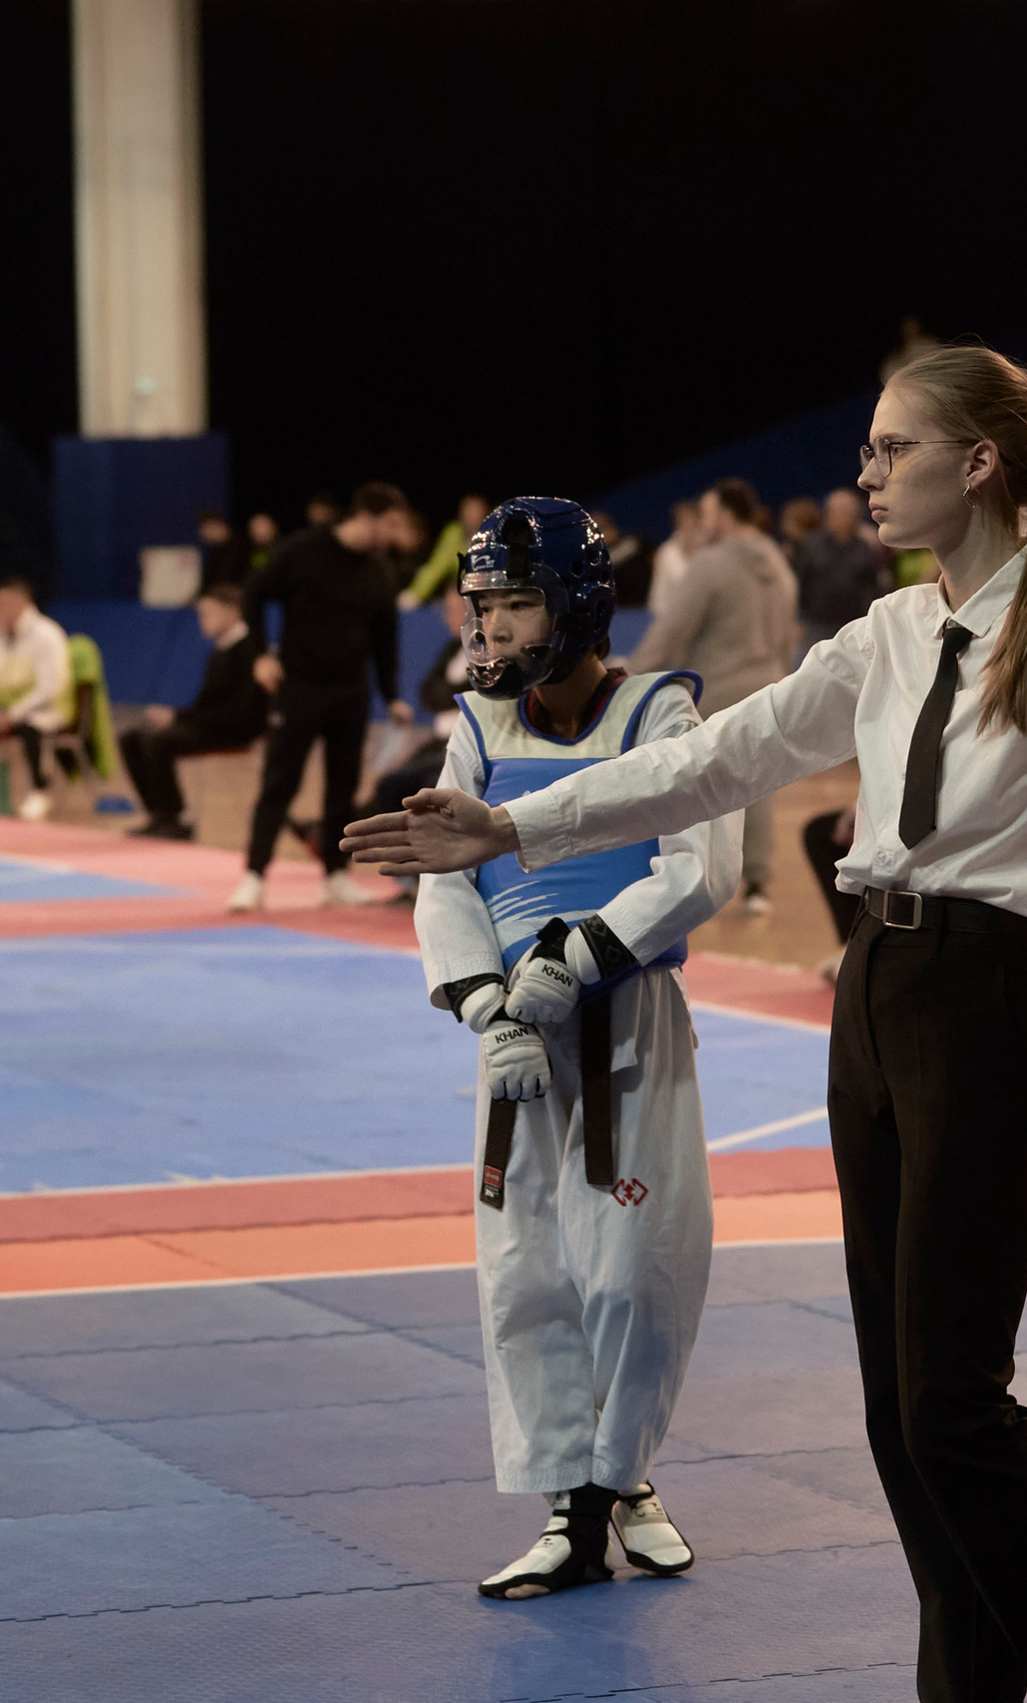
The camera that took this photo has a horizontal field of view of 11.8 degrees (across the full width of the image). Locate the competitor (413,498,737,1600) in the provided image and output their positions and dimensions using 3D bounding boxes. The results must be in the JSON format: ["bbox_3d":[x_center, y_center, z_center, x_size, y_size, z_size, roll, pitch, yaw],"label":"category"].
[{"bbox_3d":[0.091,0.256,6.970,0.460,1.510,0.360,0,4,12],"label":"competitor"}]

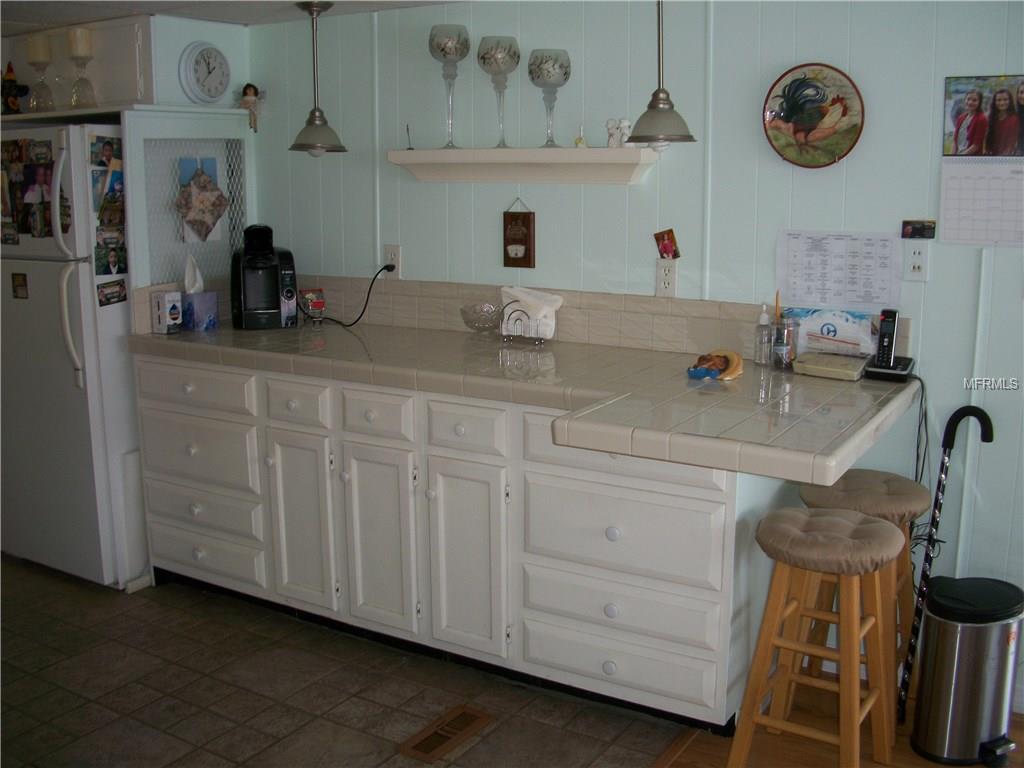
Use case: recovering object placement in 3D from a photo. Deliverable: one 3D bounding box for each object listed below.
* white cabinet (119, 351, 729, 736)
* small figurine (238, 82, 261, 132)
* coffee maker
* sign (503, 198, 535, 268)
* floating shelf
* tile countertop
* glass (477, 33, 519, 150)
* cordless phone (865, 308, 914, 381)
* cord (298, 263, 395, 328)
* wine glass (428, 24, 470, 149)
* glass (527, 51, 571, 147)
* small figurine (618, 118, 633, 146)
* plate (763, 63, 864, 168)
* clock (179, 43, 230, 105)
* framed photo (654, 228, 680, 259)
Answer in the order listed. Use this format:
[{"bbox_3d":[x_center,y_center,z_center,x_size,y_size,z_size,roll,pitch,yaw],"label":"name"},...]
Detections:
[{"bbox_3d":[-0.211,0.355,3.264,2.110,0.830,0.600,7,13,30],"label":"white cabinet"},{"bbox_3d":[-0.956,-1.010,3.782,0.090,0.185,0.085,-10,15,-42],"label":"small figurine"},{"bbox_3d":[-0.925,-0.403,3.823,0.198,0.359,0.280,-5,12,-21],"label":"coffee maker"},{"bbox_3d":[0.025,-0.502,3.444,0.107,0.226,0.018,7,13,31],"label":"sign"},{"bbox_3d":[0.010,-0.703,3.349,0.943,0.110,0.125,7,13,31],"label":"floating shelf"},{"bbox_3d":[-0.174,-0.033,3.030,2.484,0.064,1.008,7,13,31],"label":"tile countertop"},{"bbox_3d":[-0.045,-0.900,3.195,0.132,0.350,0.132,0,11,0],"label":"glass"},{"bbox_3d":[1.025,-0.110,2.778,0.115,0.181,0.130,8,14,34],"label":"cordless phone"},{"bbox_3d":[-0.582,-0.308,3.613,0.330,0.220,0.160,7,13,30],"label":"cord"},{"bbox_3d":[-0.205,-0.976,3.424,0.136,0.406,0.136,0,11,0],"label":"wine glass"},{"bbox_3d":[0.110,-0.853,3.107,0.127,0.300,0.127,0,11,0],"label":"glass"},{"bbox_3d":[0.334,-0.726,2.993,0.047,0.086,0.045,0,11,0],"label":"small figurine"},{"bbox_3d":[0.806,-0.717,2.763,0.280,0.280,0.030,7,13,30],"label":"plate"},{"bbox_3d":[-1.103,-1.126,3.745,0.052,0.222,0.222,7,13,31],"label":"clock"},{"bbox_3d":[0.478,-0.428,3.184,0.064,0.086,0.006,-12,4,33],"label":"framed photo"}]

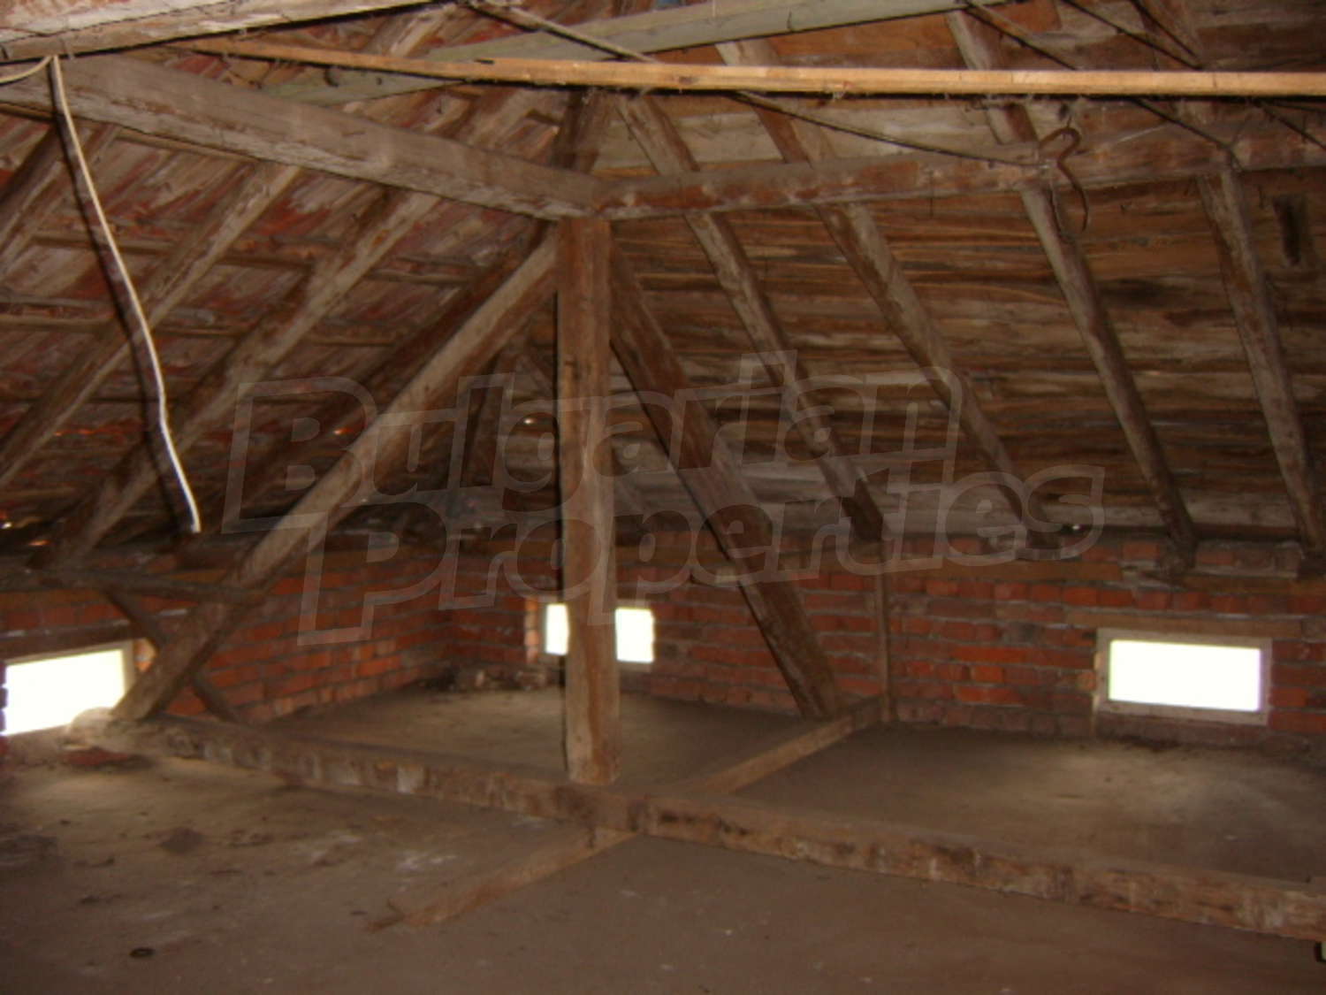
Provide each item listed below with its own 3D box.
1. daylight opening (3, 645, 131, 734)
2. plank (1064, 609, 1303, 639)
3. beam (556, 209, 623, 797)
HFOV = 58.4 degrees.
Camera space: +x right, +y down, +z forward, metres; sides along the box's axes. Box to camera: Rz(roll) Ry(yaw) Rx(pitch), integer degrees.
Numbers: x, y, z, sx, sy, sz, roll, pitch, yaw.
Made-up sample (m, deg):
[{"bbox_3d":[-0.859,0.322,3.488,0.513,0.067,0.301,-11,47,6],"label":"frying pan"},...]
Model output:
[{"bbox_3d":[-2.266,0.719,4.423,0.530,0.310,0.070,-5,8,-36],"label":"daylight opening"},{"bbox_3d":[1.941,0.476,4.438,0.795,0.057,0.090,2,7,19],"label":"plank"},{"bbox_3d":[-0.215,0.014,3.456,0.116,1.620,0.116,1,3,29],"label":"beam"}]

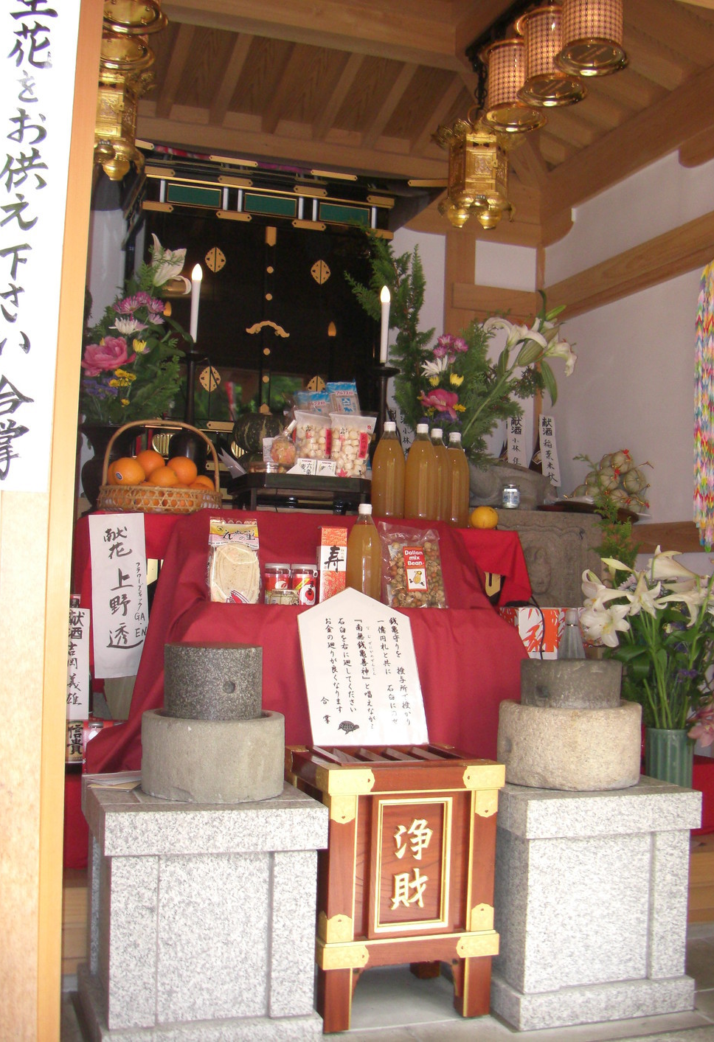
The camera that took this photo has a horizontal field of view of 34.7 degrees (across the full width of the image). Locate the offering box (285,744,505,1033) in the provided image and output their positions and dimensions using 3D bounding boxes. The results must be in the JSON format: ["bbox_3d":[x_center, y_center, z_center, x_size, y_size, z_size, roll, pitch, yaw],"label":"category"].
[{"bbox_3d":[0.079,0.850,2.720,0.435,0.585,0.355,3,-3,-19],"label":"offering box"}]

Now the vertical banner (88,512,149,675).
[{"bbox_3d":[-0.618,0.197,2.987,0.144,0.427,0.012,-2,-2,-20],"label":"vertical banner"}]

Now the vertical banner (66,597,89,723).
[{"bbox_3d":[-0.715,0.363,2.920,0.068,0.300,0.012,3,-3,-20],"label":"vertical banner"}]

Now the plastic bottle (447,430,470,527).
[{"bbox_3d":[0.310,-0.133,3.580,0.096,0.298,0.096,2,-3,0],"label":"plastic bottle"}]

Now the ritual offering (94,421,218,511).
[{"bbox_3d":[-0.542,-0.149,3.140,0.335,0.250,0.270,3,-3,-20],"label":"ritual offering"}]

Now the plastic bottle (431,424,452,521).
[{"bbox_3d":[0.234,-0.133,3.389,0.097,0.280,0.097,2,-3,0],"label":"plastic bottle"}]

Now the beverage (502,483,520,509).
[{"bbox_3d":[0.535,-0.086,3.980,0.059,0.088,0.059,2,-3,0],"label":"beverage"}]

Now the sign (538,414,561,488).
[{"bbox_3d":[0.740,-0.266,4.378,0.062,0.278,0.012,-2,-13,-24],"label":"sign"}]

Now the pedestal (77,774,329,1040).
[{"bbox_3d":[-0.356,0.855,2.531,0.468,0.530,0.462,3,-3,-19],"label":"pedestal"}]

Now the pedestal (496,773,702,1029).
[{"bbox_3d":[0.507,0.886,2.805,0.465,0.490,0.474,3,-4,-19],"label":"pedestal"}]

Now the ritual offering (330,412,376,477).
[{"bbox_3d":[-0.016,-0.226,3.471,0.136,0.211,0.062,3,-14,-19],"label":"ritual offering"}]

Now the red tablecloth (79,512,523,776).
[{"bbox_3d":[-0.125,0.348,3.251,1.298,0.711,0.682,3,-4,-19],"label":"red tablecloth"}]

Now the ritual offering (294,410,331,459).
[{"bbox_3d":[-0.121,-0.237,3.481,0.136,0.211,0.062,3,-14,-19],"label":"ritual offering"}]

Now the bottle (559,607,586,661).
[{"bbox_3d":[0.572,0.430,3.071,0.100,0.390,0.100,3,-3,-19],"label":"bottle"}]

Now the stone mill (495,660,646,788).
[{"bbox_3d":[0.539,0.500,2.881,0.356,0.292,0.356,2,-3,0],"label":"stone mill"}]

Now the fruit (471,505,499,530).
[{"bbox_3d":[0.392,-0.010,3.520,0.086,0.076,0.086,2,-3,0],"label":"fruit"}]

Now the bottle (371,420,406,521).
[{"bbox_3d":[0.092,-0.143,3.330,0.096,0.298,0.096,2,-3,0],"label":"bottle"}]

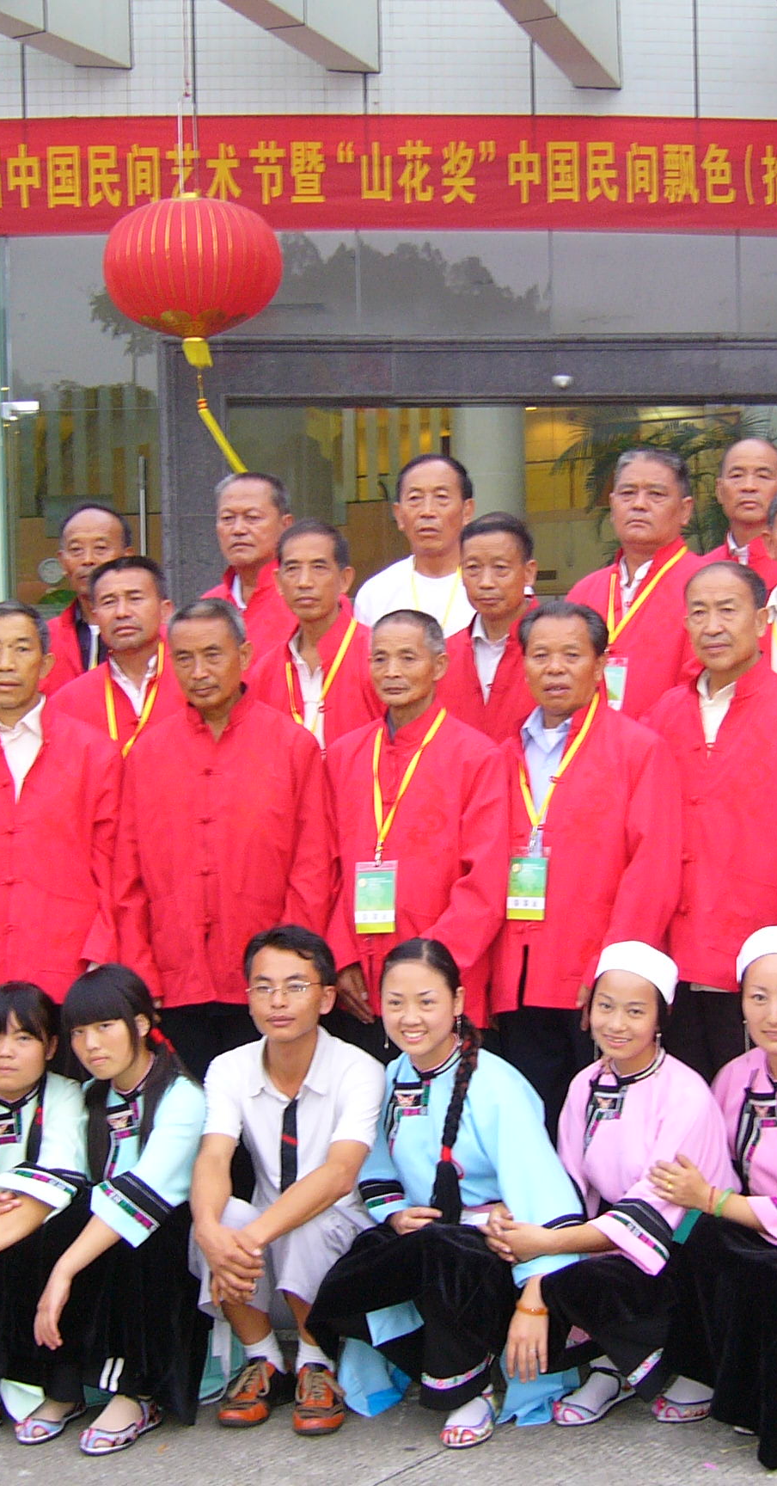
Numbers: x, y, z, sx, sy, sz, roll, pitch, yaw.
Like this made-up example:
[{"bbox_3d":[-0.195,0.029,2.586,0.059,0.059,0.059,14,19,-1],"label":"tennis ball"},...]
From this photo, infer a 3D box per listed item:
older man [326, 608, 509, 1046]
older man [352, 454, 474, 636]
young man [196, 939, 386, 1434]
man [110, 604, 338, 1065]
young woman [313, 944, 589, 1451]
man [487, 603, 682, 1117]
[{"bbox_3d":[0.077,0.481,4.968,0.460,1.566,0.310,-1,0,21],"label":"older man"},{"bbox_3d":[0.127,0.134,5.355,0.490,1.680,0.280,-1,0,4],"label":"older man"},{"bbox_3d":[-0.211,0.903,4.660,0.450,1.033,0.590,-1,1,8],"label":"young man"},{"bbox_3d":[-0.360,0.471,5.021,0.510,1.603,0.310,-1,0,10],"label":"man"},{"bbox_3d":[0.133,0.898,4.463,0.500,0.980,0.630,-1,0,18],"label":"young woman"},{"bbox_3d":[0.442,0.490,4.950,0.470,1.630,0.310,-1,1,24],"label":"man"}]

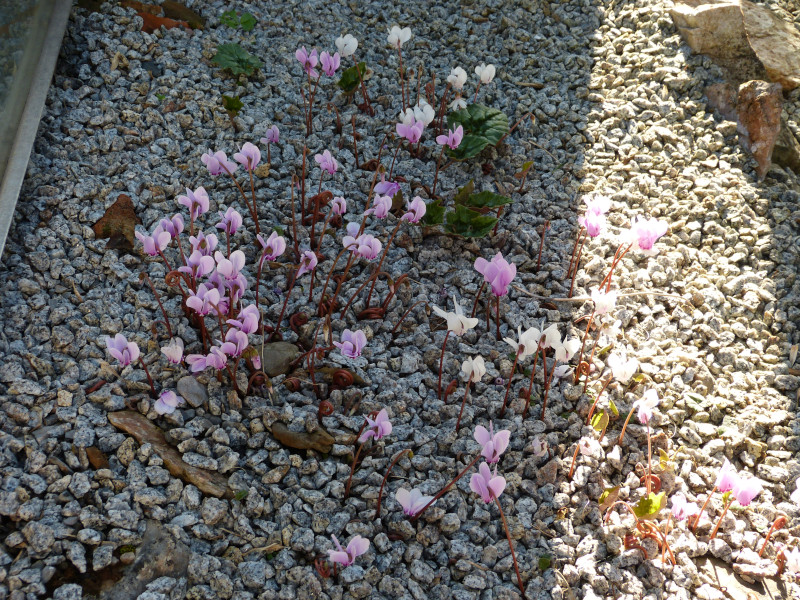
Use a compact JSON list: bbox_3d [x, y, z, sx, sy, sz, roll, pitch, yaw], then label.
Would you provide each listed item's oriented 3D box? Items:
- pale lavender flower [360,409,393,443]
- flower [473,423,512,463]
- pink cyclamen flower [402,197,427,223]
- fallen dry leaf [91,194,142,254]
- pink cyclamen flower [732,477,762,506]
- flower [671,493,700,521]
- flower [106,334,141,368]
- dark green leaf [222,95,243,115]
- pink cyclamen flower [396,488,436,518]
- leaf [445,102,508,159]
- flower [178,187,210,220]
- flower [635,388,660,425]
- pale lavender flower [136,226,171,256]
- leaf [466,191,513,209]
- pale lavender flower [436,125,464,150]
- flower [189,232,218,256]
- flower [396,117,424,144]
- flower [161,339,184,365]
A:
[{"bbox_3d":[-0.017,0.093,0.955,0.025,0.026,0.021,-13,40,-16],"label":"pale lavender flower"},{"bbox_3d":[0.069,0.107,0.964,0.027,0.030,0.026,3,37,4],"label":"flower"},{"bbox_3d":[0.013,-0.079,1.129,0.022,0.023,0.020,-20,42,-23],"label":"pink cyclamen flower"},{"bbox_3d":[-0.288,-0.078,1.316,0.053,0.034,0.056,0,37,0],"label":"fallen dry leaf"},{"bbox_3d":[0.261,0.144,0.971,0.022,0.022,0.024,13,39,16],"label":"pink cyclamen flower"},{"bbox_3d":[0.210,0.152,0.955,0.018,0.018,0.021,-18,39,-24],"label":"flower"},{"bbox_3d":[-0.236,0.043,1.106,0.029,0.026,0.027,-9,38,-12],"label":"flower"},{"bbox_3d":[-0.161,-0.188,1.242,0.019,0.018,0.015,0,38,0],"label":"dark green leaf"},{"bbox_3d":[0.012,0.155,0.989,0.029,0.022,0.026,1,37,1],"label":"pink cyclamen flower"},{"bbox_3d":[0.074,-0.159,1.221,0.061,0.030,0.062,0,38,0],"label":"leaf"},{"bbox_3d":[-0.185,-0.086,1.160,0.026,0.026,0.024,-26,42,-32],"label":"flower"},{"bbox_3d":[0.198,0.085,1.034,0.021,0.028,0.023,9,38,11],"label":"flower"},{"bbox_3d":[-0.190,-0.046,0.994,0.026,0.023,0.021,0,38,0],"label":"pale lavender flower"},{"bbox_3d":[0.088,-0.098,1.275,0.044,0.014,0.030,-6,38,-8],"label":"leaf"},{"bbox_3d":[0.048,-0.154,1.230,0.026,0.022,0.021,0,36,0],"label":"pale lavender flower"},{"bbox_3d":[-0.180,-0.052,1.185,0.025,0.020,0.024,-18,39,-24],"label":"flower"},{"bbox_3d":[0.011,-0.185,1.420,0.029,0.024,0.025,-18,39,-24],"label":"flower"},{"bbox_3d":[-0.202,0.045,1.150,0.019,0.020,0.021,0,35,0],"label":"flower"}]

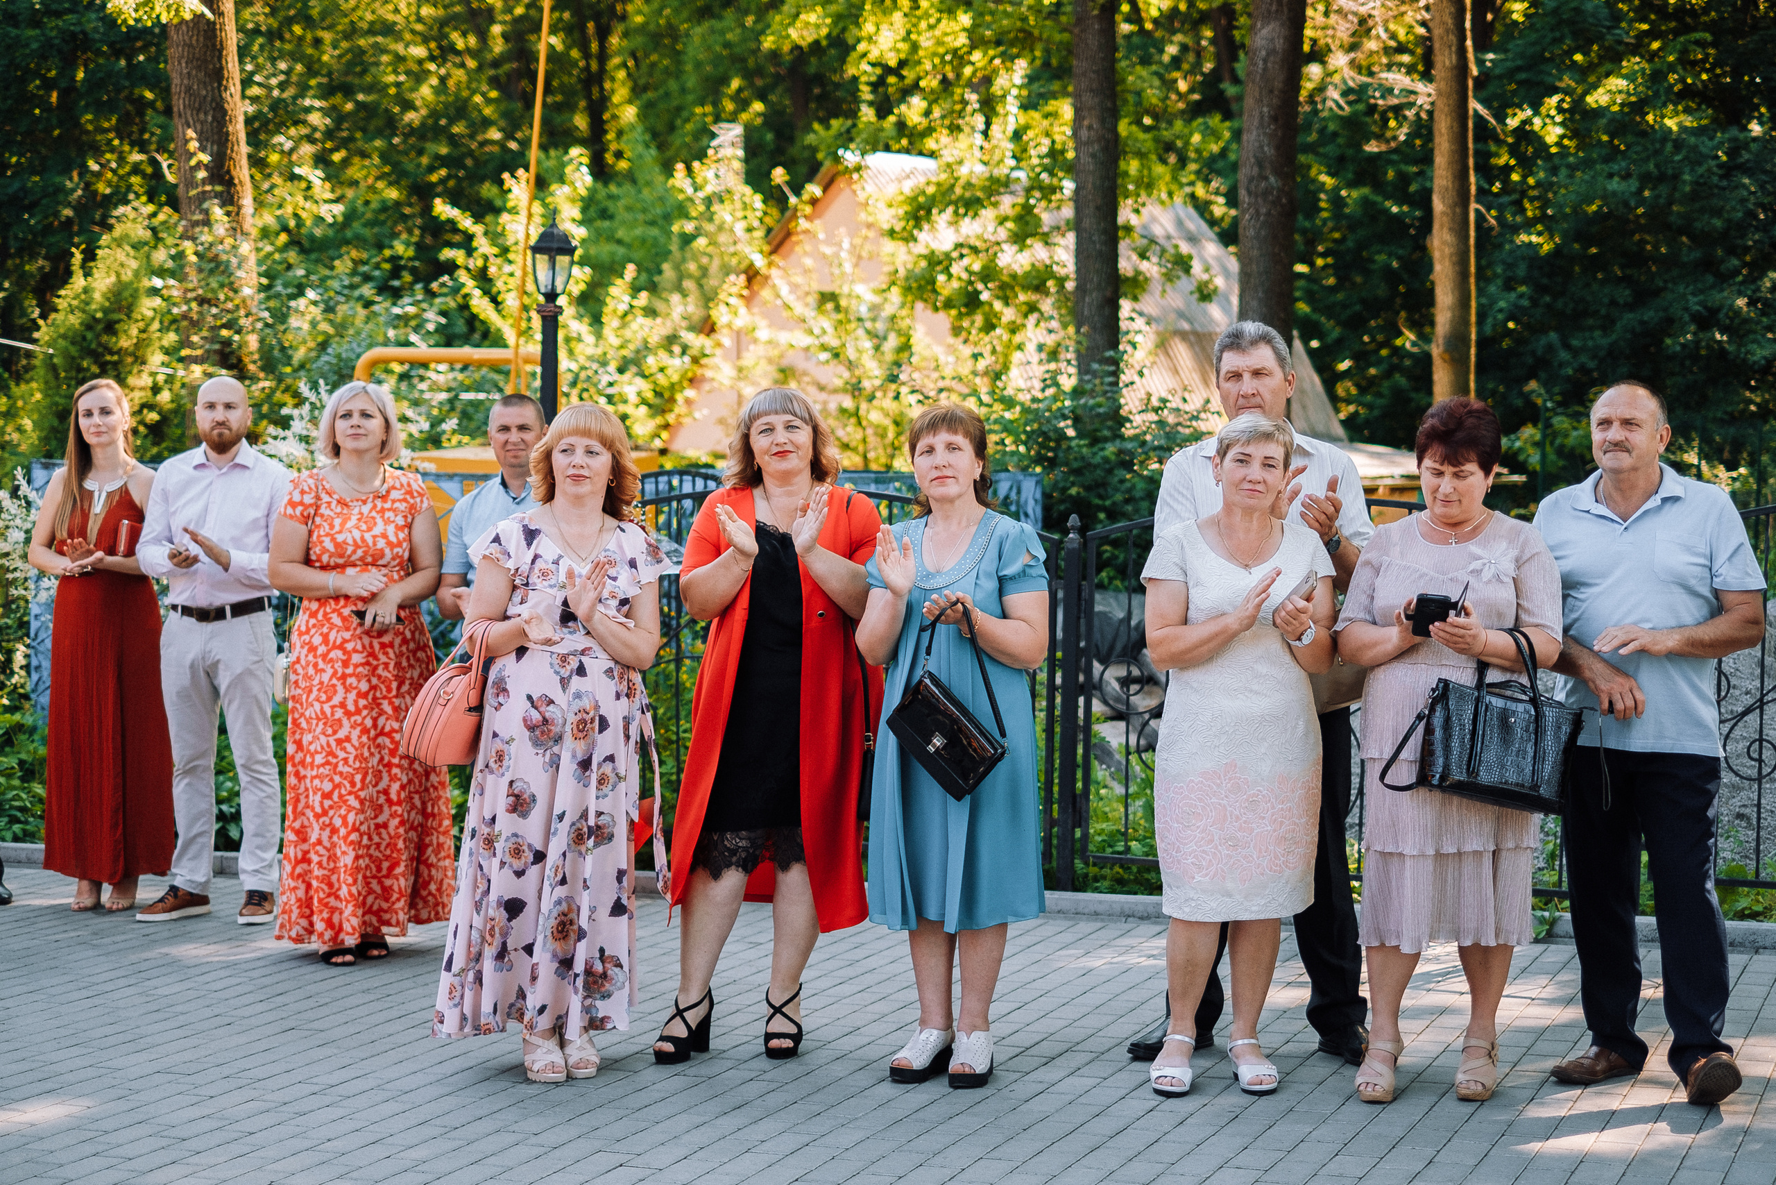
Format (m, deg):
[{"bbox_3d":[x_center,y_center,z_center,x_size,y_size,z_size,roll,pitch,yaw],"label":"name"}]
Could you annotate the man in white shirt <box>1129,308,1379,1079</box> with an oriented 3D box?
[{"bbox_3d":[0.944,0.252,6.700,0.590,1.871,0.460,1,3,8],"label":"man in white shirt"}]

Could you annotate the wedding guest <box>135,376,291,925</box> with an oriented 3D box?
[{"bbox_3d":[-2.251,0.190,8.720,0.520,1.803,0.400,0,3,0],"label":"wedding guest"}]

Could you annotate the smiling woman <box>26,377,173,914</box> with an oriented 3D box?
[{"bbox_3d":[-2.632,0.166,8.741,0.470,1.760,0.420,1,3,6],"label":"smiling woman"}]

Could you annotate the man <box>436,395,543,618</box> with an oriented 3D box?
[{"bbox_3d":[-1.197,0.234,8.400,0.540,1.733,0.420,0,3,-3],"label":"man"}]

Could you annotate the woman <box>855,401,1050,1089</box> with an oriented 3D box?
[{"bbox_3d":[0.159,0.361,6.437,0.470,1.658,0.450,1,3,12],"label":"woman"}]

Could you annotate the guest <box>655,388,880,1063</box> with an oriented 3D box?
[{"bbox_3d":[-0.309,0.327,6.728,0.580,1.703,0.460,0,3,3],"label":"guest"}]

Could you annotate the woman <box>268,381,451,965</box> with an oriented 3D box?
[{"bbox_3d":[-1.584,0.234,7.835,0.550,1.730,0.470,0,3,0],"label":"woman"}]

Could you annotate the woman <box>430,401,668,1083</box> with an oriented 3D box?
[{"bbox_3d":[-0.846,0.358,6.535,0.570,1.667,0.480,0,3,-2],"label":"woman"}]

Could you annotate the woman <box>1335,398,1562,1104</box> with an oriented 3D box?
[{"bbox_3d":[1.343,0.373,6.270,0.550,1.663,0.460,1,3,8],"label":"woman"}]

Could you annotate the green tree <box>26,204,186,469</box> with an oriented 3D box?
[{"bbox_3d":[-3.614,-0.421,12.000,0.880,2.703,0.880,0,3,0],"label":"green tree"}]

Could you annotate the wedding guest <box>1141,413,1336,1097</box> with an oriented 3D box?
[{"bbox_3d":[0.849,0.378,6.335,0.460,1.625,0.420,0,3,0],"label":"wedding guest"}]

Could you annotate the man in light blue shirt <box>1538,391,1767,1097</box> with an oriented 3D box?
[{"bbox_3d":[1.854,0.356,6.380,0.560,1.726,0.440,2,3,26],"label":"man in light blue shirt"}]

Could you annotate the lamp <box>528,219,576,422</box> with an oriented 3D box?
[{"bbox_3d":[-1.235,-0.187,9.600,0.180,2.442,0.180,0,3,0],"label":"lamp"}]

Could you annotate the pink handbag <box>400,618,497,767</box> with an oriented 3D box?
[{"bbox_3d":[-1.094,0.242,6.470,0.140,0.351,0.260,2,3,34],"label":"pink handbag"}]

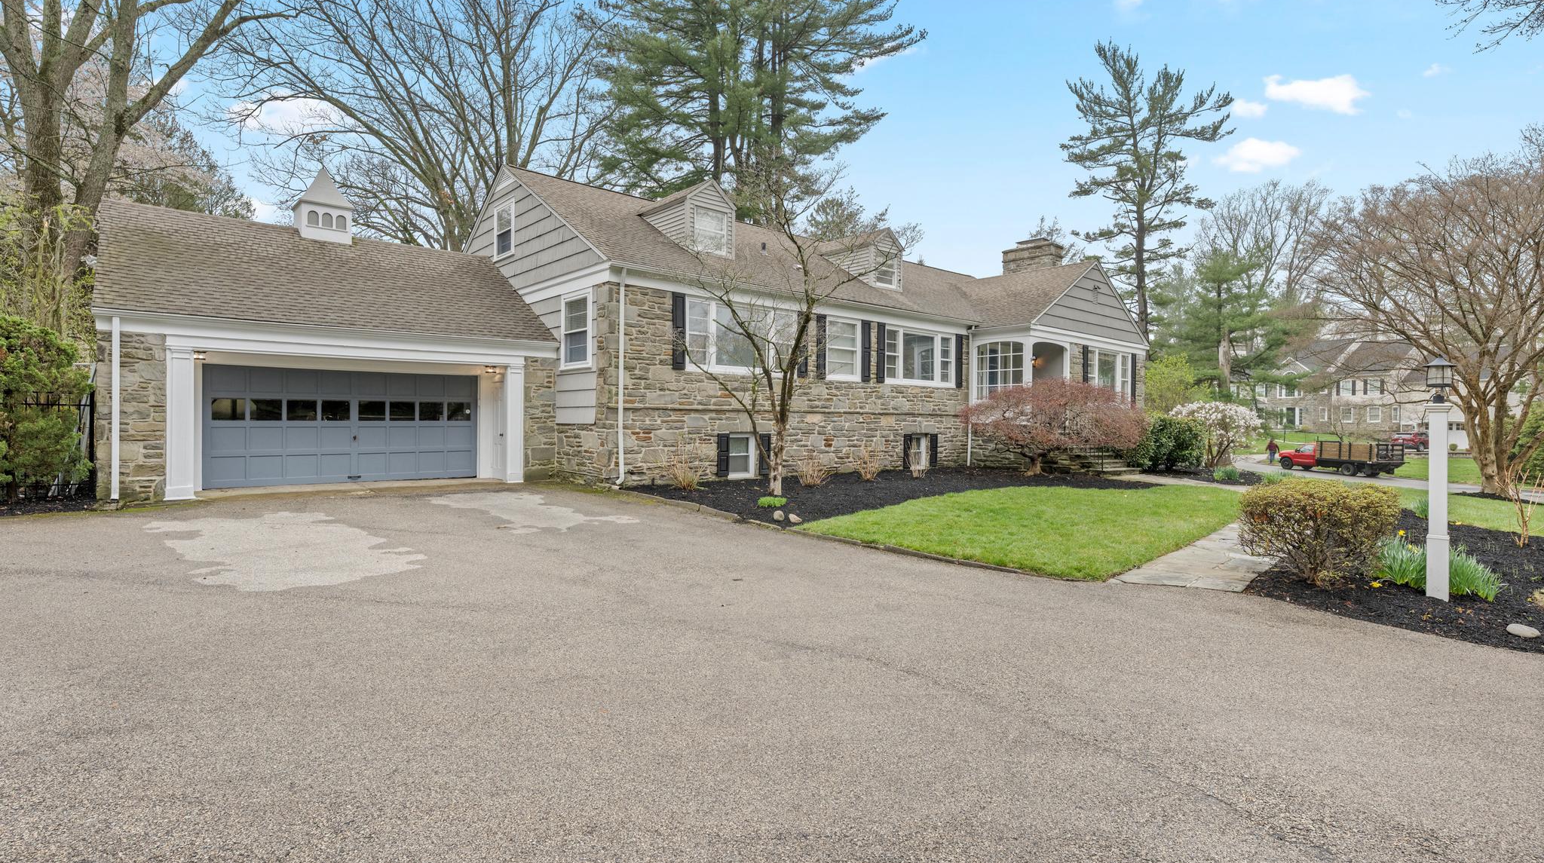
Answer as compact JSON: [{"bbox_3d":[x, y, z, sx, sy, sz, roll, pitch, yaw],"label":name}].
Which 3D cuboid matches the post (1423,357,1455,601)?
[{"bbox_3d":[5.632,0.404,6.154,0.200,2.070,0.200,0,1,43],"label":"post"}]

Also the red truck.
[{"bbox_3d":[38.700,1.689,49.716,2.400,2.300,6.900,0,0,-16],"label":"red truck"}]

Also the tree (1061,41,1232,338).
[{"bbox_3d":[20.549,-9.931,39.919,8.300,23.000,8.300,0,1,27],"label":"tree"}]

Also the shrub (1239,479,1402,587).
[{"bbox_3d":[5.065,0.914,6.758,1.140,0.950,1.100,0,1,37],"label":"shrub"}]

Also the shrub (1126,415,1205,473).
[{"bbox_3d":[10.696,0.296,19.803,1.850,1.520,1.800,0,1,27],"label":"shrub"}]

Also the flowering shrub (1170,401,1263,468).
[{"bbox_3d":[13.718,0.074,22.501,2.400,2.050,2.300,0,1,30],"label":"flowering shrub"}]

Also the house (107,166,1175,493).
[{"bbox_3d":[-1.193,-2.772,20.720,26.600,7.700,12.400,0,1,-40],"label":"house"}]

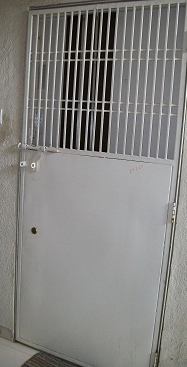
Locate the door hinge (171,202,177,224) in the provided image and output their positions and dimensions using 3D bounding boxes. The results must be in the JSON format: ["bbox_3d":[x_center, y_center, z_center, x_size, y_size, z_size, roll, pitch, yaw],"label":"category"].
[{"bbox_3d":[0.391,0.146,1.755,0.024,0.102,0.018,8,9,24],"label":"door hinge"}]

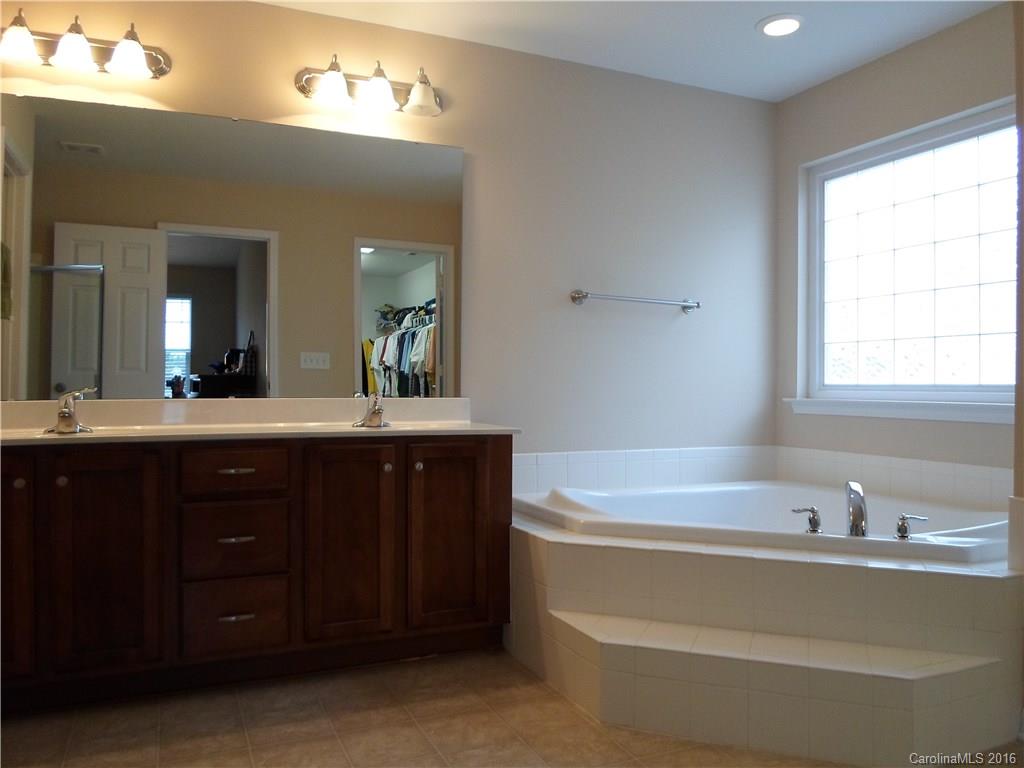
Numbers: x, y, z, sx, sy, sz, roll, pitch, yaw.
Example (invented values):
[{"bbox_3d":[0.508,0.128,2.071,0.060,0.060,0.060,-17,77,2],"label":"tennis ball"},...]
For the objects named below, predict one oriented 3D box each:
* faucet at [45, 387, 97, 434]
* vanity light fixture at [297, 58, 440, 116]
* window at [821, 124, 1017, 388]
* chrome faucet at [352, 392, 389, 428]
[{"bbox_3d":[-1.464,0.085,2.442,0.155,0.148,0.140,0,0,-23],"label":"faucet"},{"bbox_3d":[-0.528,-1.180,2.915,0.605,0.172,0.205,0,0,-23],"label":"vanity light fixture"},{"bbox_3d":[1.718,-0.487,3.143,0.080,1.012,0.990,0,0,-26],"label":"window"},{"bbox_3d":[-0.528,0.099,2.840,0.152,0.128,0.140,0,0,-23],"label":"chrome faucet"}]

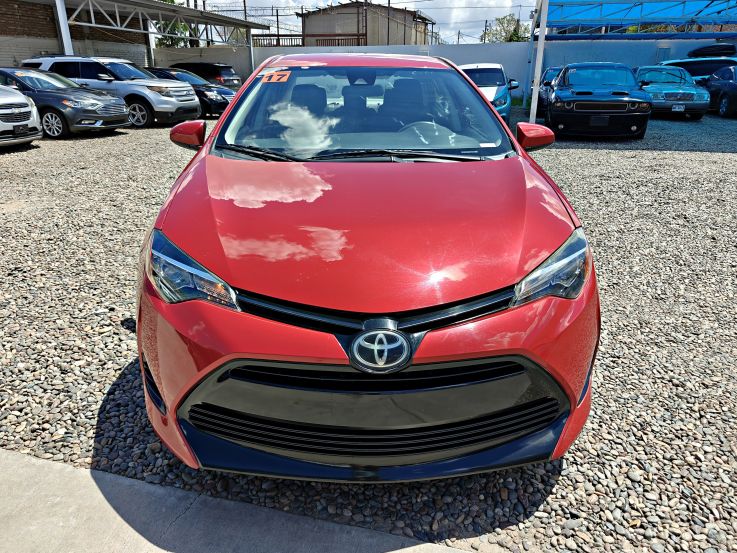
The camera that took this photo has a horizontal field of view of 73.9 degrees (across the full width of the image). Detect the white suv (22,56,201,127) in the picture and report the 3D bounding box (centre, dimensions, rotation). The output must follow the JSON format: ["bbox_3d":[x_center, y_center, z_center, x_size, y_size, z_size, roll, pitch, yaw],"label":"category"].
[{"bbox_3d":[-7.233,-5.256,13.848,5.000,1.780,2.020,7,24,15],"label":"white suv"}]

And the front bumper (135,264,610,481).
[{"bbox_3d":[0.027,0.326,1.588,1.740,0.520,0.600,-1,23,-2],"label":"front bumper"}]

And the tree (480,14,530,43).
[{"bbox_3d":[10.427,-17.497,38.239,3.799,5.306,3.799,5,23,13],"label":"tree"}]

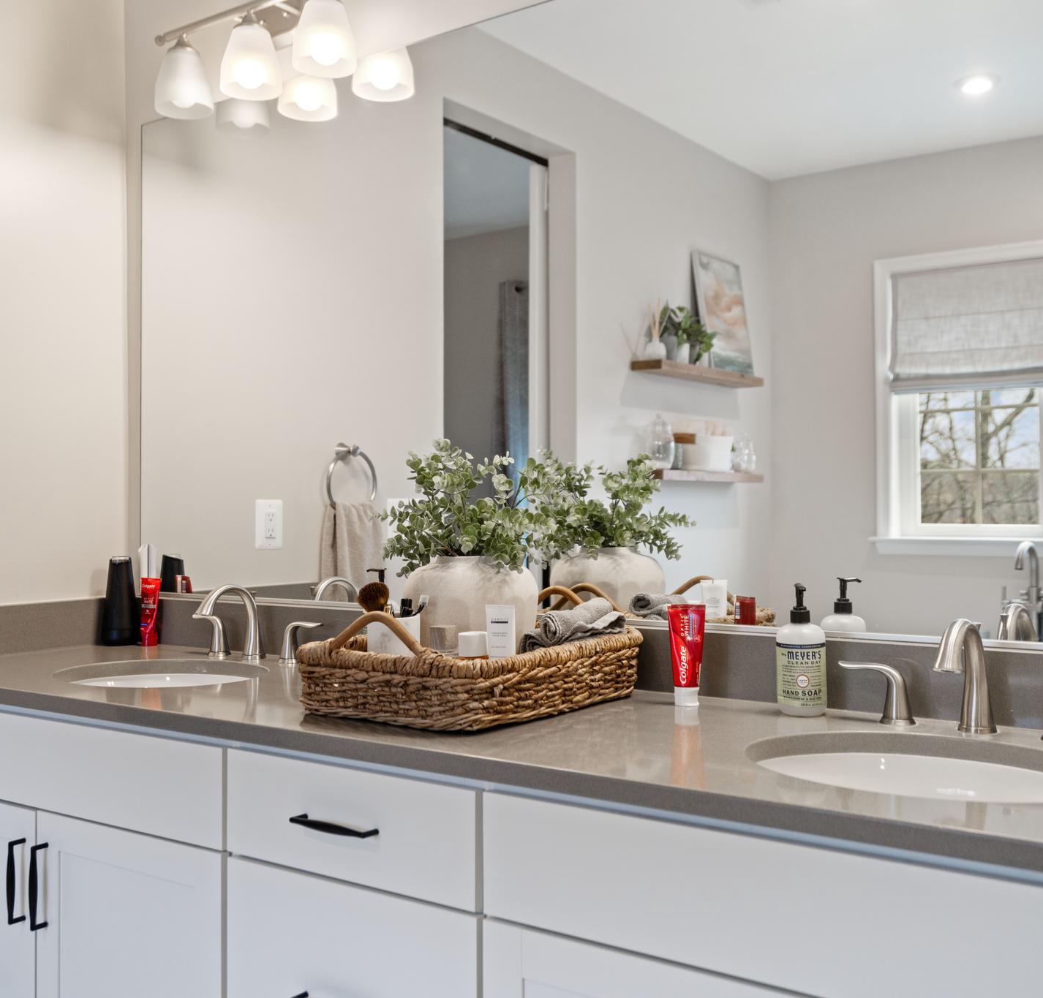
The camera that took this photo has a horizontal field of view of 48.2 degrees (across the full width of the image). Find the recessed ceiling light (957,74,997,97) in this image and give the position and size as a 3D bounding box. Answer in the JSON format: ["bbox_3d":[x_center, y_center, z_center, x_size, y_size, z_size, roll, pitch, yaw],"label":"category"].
[{"bbox_3d":[1.696,-1.540,4.330,0.170,0.030,0.170,-1,0,35],"label":"recessed ceiling light"}]

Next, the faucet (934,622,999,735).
[{"bbox_3d":[0.569,0.234,1.499,0.048,0.149,0.173,-1,0,37],"label":"faucet"}]

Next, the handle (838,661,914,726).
[{"bbox_3d":[0.494,0.269,1.620,0.105,0.081,0.047,0,0,30],"label":"handle"}]

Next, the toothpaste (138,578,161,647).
[{"bbox_3d":[-0.810,0.245,2.552,0.056,0.152,0.036,0,0,26],"label":"toothpaste"}]

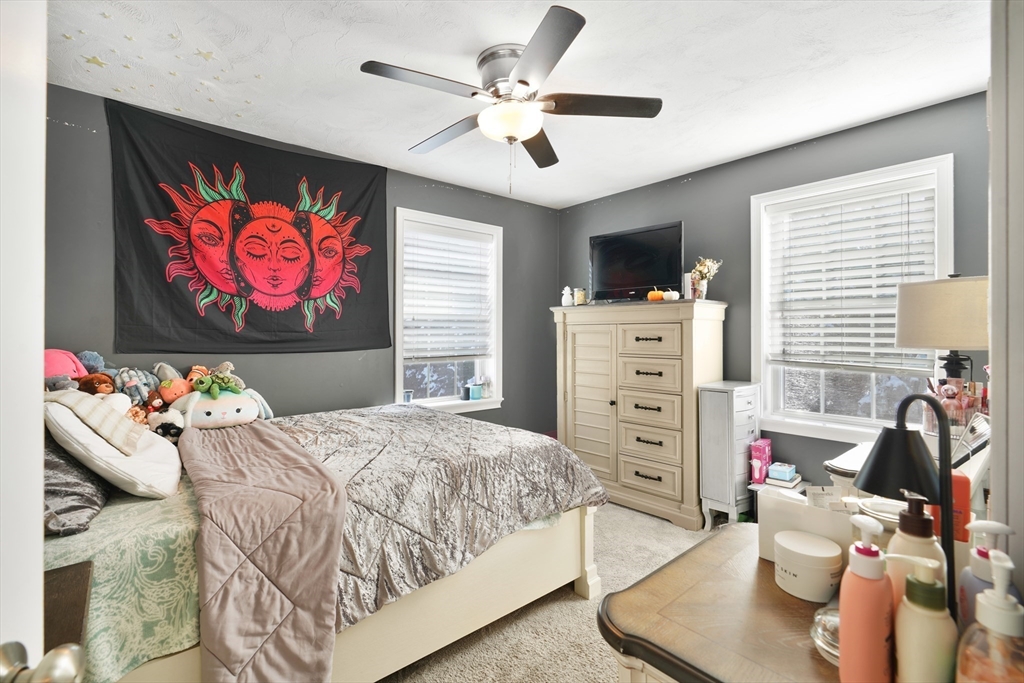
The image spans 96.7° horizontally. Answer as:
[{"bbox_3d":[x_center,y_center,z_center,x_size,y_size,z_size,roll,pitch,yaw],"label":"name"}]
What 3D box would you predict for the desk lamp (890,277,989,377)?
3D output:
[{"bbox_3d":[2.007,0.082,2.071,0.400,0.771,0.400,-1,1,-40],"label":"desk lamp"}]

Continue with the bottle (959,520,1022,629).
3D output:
[{"bbox_3d":[0.634,0.345,0.603,0.066,0.226,0.060,0,1,16],"label":"bottle"}]

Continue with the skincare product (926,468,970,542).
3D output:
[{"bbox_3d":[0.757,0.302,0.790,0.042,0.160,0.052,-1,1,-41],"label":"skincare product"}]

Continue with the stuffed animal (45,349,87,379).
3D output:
[{"bbox_3d":[-1.961,0.133,1.950,0.260,0.230,0.210,-1,2,-43],"label":"stuffed animal"}]

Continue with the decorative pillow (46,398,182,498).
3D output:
[{"bbox_3d":[-1.239,0.297,1.407,0.140,0.430,0.480,-48,27,-25],"label":"decorative pillow"}]

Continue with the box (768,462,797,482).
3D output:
[{"bbox_3d":[1.676,0.807,2.822,0.108,0.055,0.155,1,2,43],"label":"box"}]

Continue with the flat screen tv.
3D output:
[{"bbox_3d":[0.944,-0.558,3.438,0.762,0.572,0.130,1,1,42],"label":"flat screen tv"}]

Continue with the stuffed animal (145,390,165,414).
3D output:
[{"bbox_3d":[-1.760,0.310,2.243,0.080,0.135,0.085,0,1,22],"label":"stuffed animal"}]

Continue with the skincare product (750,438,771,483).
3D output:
[{"bbox_3d":[1.556,0.753,2.845,0.058,0.222,0.190,1,1,39],"label":"skincare product"}]

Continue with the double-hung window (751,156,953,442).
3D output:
[{"bbox_3d":[1.958,-0.194,2.734,0.110,1.575,0.985,-1,1,-41],"label":"double-hung window"}]

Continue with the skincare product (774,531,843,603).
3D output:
[{"bbox_3d":[0.546,0.413,0.841,0.103,0.081,0.103,0,1,6],"label":"skincare product"}]

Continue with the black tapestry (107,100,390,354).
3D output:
[{"bbox_3d":[-1.443,-0.580,2.768,1.511,1.283,0.030,-1,1,-40],"label":"black tapestry"}]

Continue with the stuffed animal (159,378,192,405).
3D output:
[{"bbox_3d":[-1.627,0.247,2.200,0.120,0.125,0.130,1,18,43],"label":"stuffed animal"}]

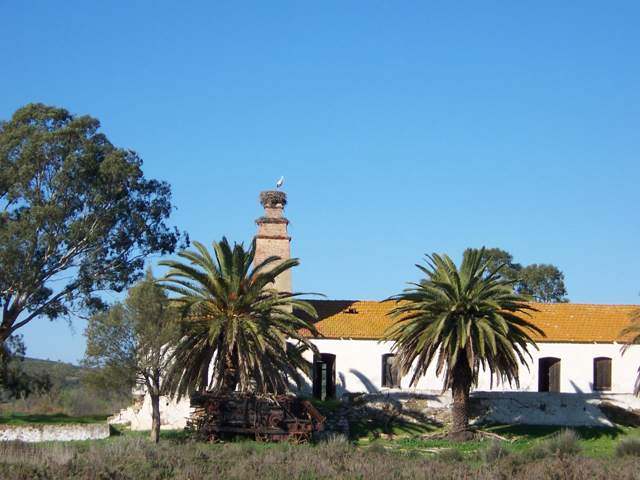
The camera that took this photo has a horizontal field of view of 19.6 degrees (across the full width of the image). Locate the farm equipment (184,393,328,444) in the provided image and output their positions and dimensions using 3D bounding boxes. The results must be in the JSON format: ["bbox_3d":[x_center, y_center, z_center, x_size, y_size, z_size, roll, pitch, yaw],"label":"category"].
[{"bbox_3d":[-2.773,7.597,79.598,5.763,2.229,2.300,1,-5,-8],"label":"farm equipment"}]

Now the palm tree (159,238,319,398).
[{"bbox_3d":[-3.637,4.373,82.893,7.173,8.915,7.173,0,-5,0],"label":"palm tree"}]

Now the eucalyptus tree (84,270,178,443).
[{"bbox_3d":[-8.062,5.015,79.827,4.145,7.414,4.145,0,-5,0],"label":"eucalyptus tree"}]

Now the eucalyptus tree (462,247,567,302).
[{"bbox_3d":[12.768,6.238,122.502,7.288,11.389,7.288,0,-5,0],"label":"eucalyptus tree"}]

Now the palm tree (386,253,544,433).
[{"bbox_3d":[6.359,4.620,82.875,7.172,8.508,7.172,0,-5,0],"label":"palm tree"}]

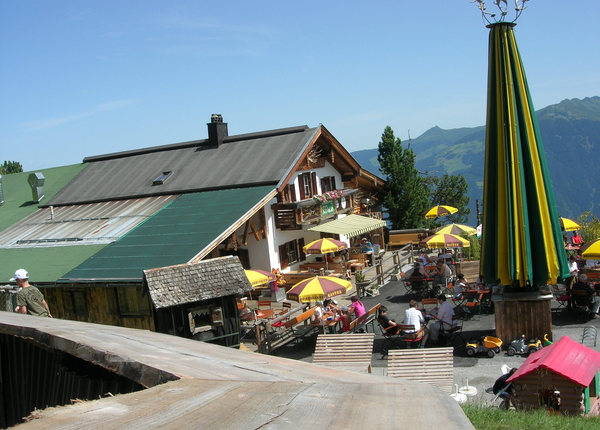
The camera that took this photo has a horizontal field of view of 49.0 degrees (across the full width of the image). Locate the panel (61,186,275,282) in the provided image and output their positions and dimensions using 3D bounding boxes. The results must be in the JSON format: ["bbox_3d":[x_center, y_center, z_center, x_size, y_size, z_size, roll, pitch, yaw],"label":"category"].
[{"bbox_3d":[-4.193,0.613,22.203,4.450,0.150,6.750,-3,23,29],"label":"panel"}]

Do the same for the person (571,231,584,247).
[{"bbox_3d":[10.900,1.250,26.000,0.520,1.300,0.780,-4,5,27],"label":"person"}]

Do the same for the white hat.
[{"bbox_3d":[-3.828,0.823,9.000,0.265,0.155,0.185,-4,5,22],"label":"white hat"}]

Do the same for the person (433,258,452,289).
[{"bbox_3d":[4.862,2.159,22.347,0.780,1.270,0.500,-5,5,15],"label":"person"}]

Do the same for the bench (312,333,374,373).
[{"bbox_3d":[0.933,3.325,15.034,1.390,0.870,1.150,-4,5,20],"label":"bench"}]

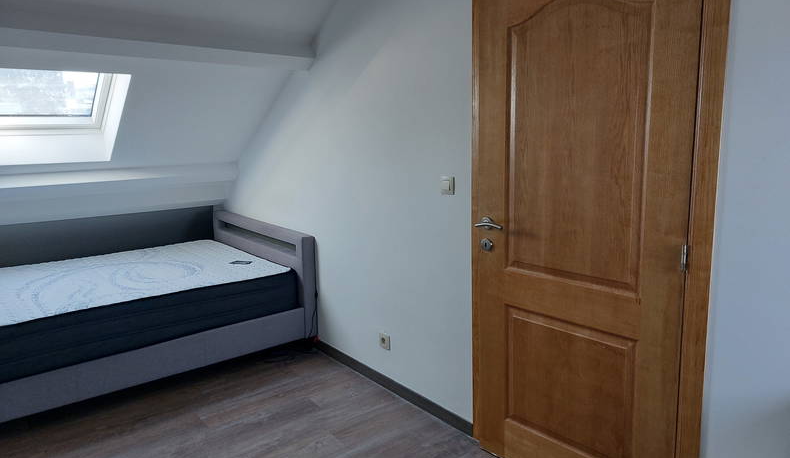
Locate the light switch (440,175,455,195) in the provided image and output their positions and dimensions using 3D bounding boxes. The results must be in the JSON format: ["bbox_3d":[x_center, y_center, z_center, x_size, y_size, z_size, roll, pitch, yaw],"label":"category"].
[{"bbox_3d":[0.242,-0.198,2.509,0.014,0.083,0.083,-8,11,-37],"label":"light switch"}]

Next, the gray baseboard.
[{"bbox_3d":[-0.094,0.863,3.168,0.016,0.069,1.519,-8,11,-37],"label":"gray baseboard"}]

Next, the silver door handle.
[{"bbox_3d":[0.393,-0.013,2.238,0.062,0.053,0.140,-9,12,-40],"label":"silver door handle"}]

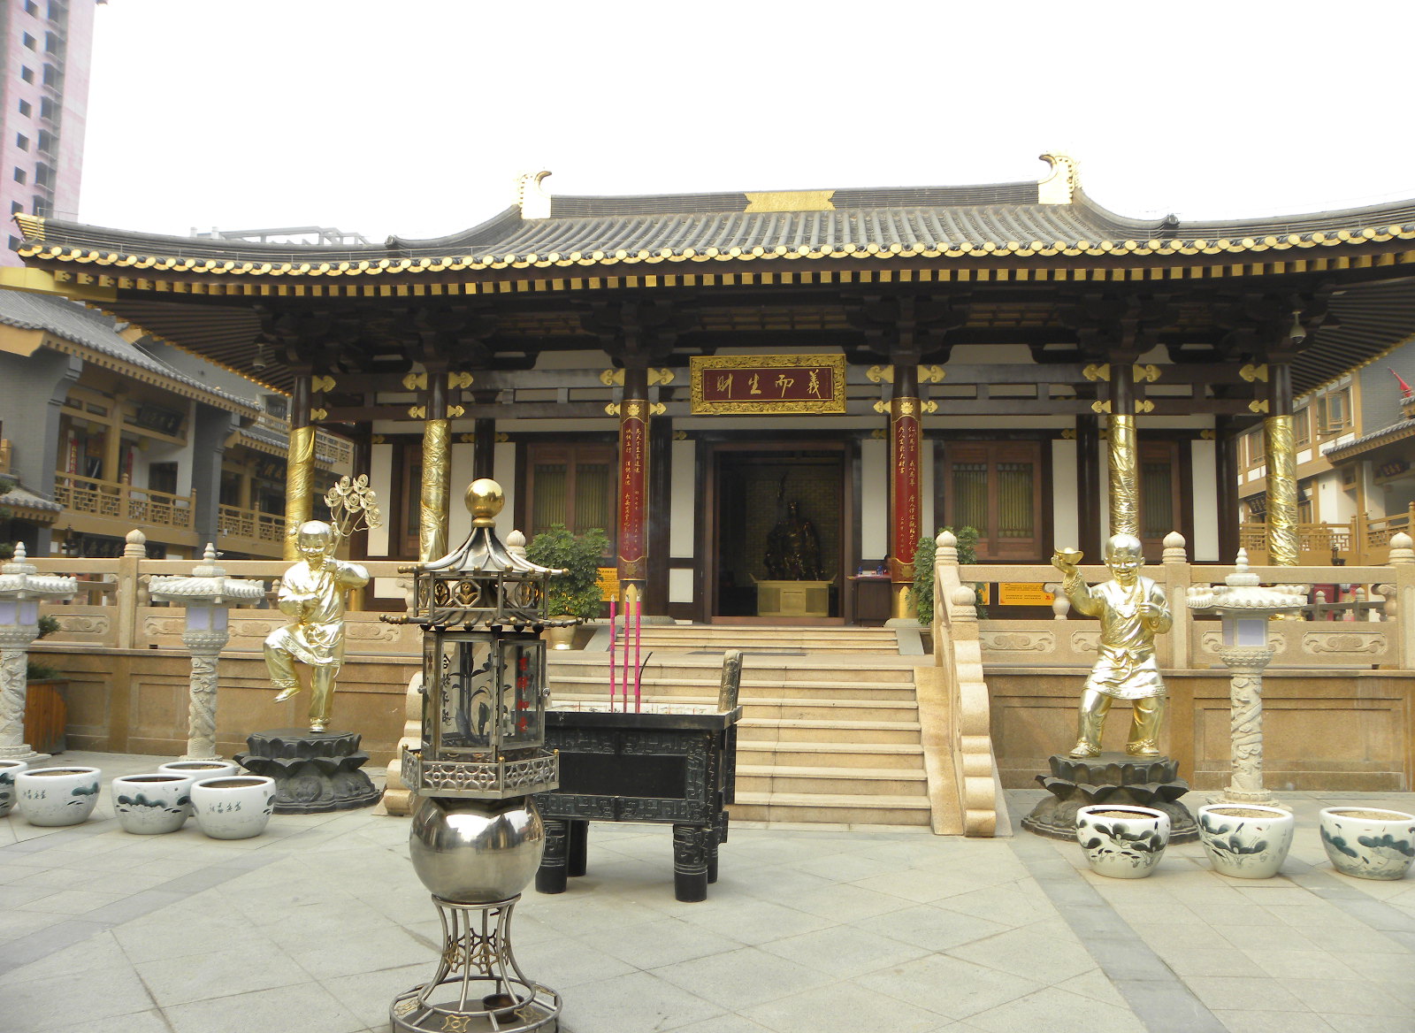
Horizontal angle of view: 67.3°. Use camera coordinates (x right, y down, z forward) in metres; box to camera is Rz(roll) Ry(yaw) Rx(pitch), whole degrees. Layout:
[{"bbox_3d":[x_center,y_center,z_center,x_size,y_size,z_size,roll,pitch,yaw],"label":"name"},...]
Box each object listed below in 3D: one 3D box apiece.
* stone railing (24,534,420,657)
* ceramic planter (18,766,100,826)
[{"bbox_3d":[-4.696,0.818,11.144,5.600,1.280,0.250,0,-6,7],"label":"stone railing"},{"bbox_3d":[-4.783,2.063,7.832,0.551,0.373,0.551,0,-5,5],"label":"ceramic planter"}]

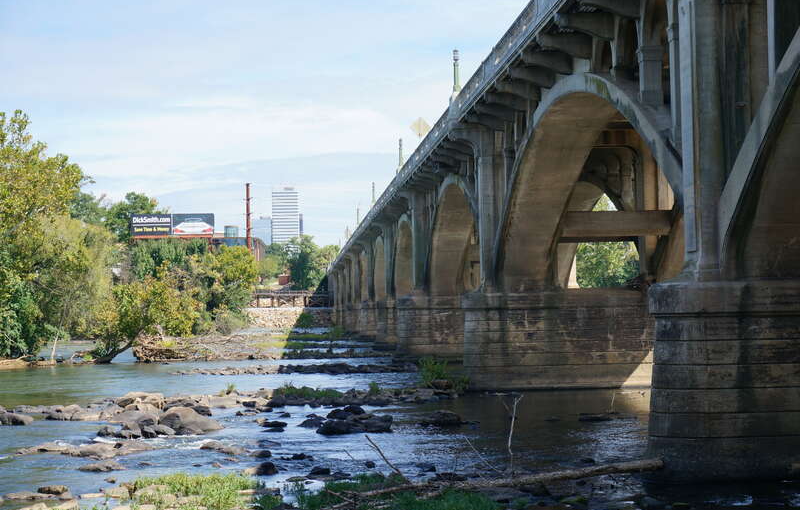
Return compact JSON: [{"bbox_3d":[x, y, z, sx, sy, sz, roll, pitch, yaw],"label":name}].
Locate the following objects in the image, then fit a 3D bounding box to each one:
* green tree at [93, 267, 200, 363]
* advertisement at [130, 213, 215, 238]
[{"bbox_3d":[-18.160,4.330,97.000,7.700,6.900,6.500,0,-2,0],"label":"green tree"},{"bbox_3d":[-41.150,-5.340,245.000,15.200,4.300,0.800,0,-2,-2],"label":"advertisement"}]

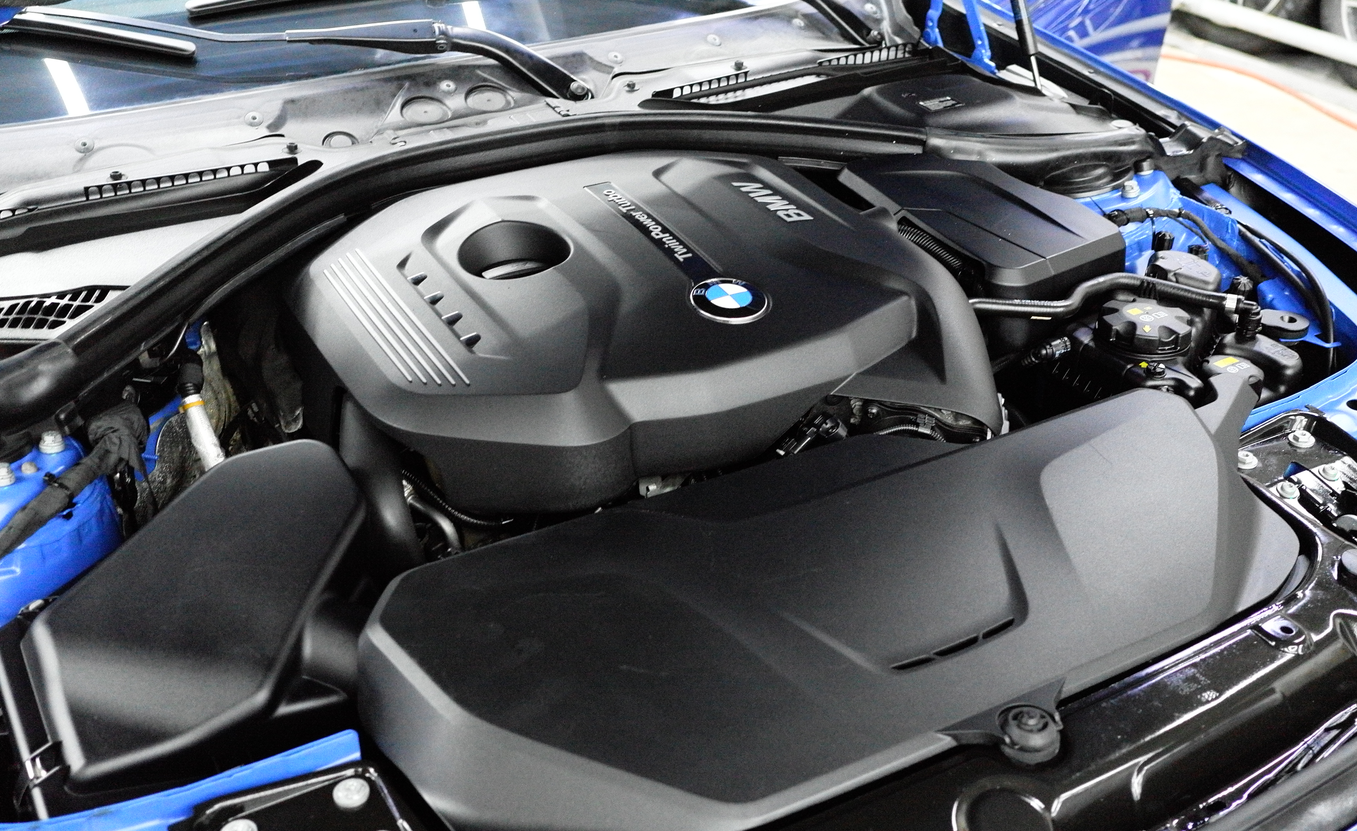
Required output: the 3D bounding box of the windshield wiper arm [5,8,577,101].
[{"bbox_3d":[-0.426,-0.435,1.615,0.660,0.070,0.060,4,55,-14],"label":"windshield wiper arm"}]

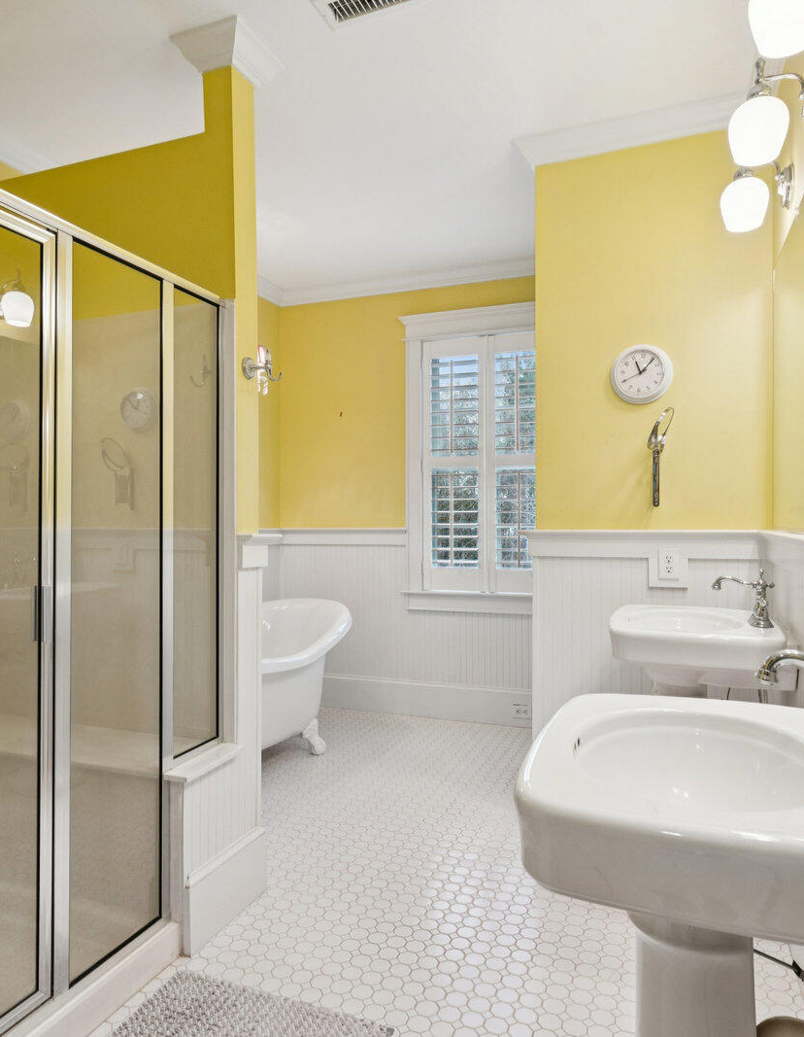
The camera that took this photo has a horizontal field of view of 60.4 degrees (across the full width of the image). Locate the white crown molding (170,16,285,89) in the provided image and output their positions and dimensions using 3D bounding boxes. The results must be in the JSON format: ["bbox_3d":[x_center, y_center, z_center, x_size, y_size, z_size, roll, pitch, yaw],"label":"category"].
[{"bbox_3d":[-0.551,-1.435,2.196,0.250,0.088,0.255,0,0,22],"label":"white crown molding"}]

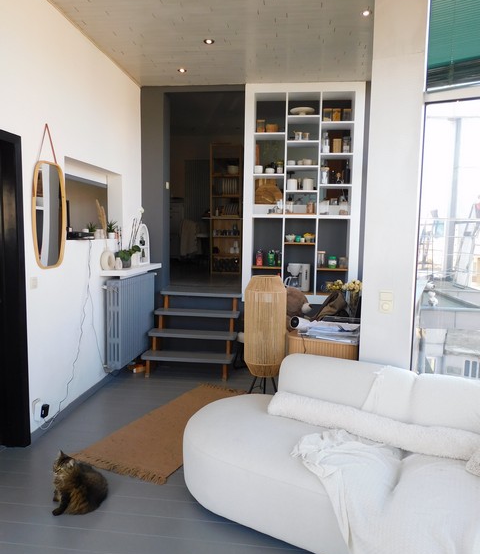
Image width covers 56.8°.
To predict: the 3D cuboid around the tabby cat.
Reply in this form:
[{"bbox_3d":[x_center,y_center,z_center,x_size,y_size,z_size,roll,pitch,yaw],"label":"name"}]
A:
[{"bbox_3d":[-0.876,1.093,2.447,0.310,0.328,0.200,-1,6,-18],"label":"tabby cat"}]

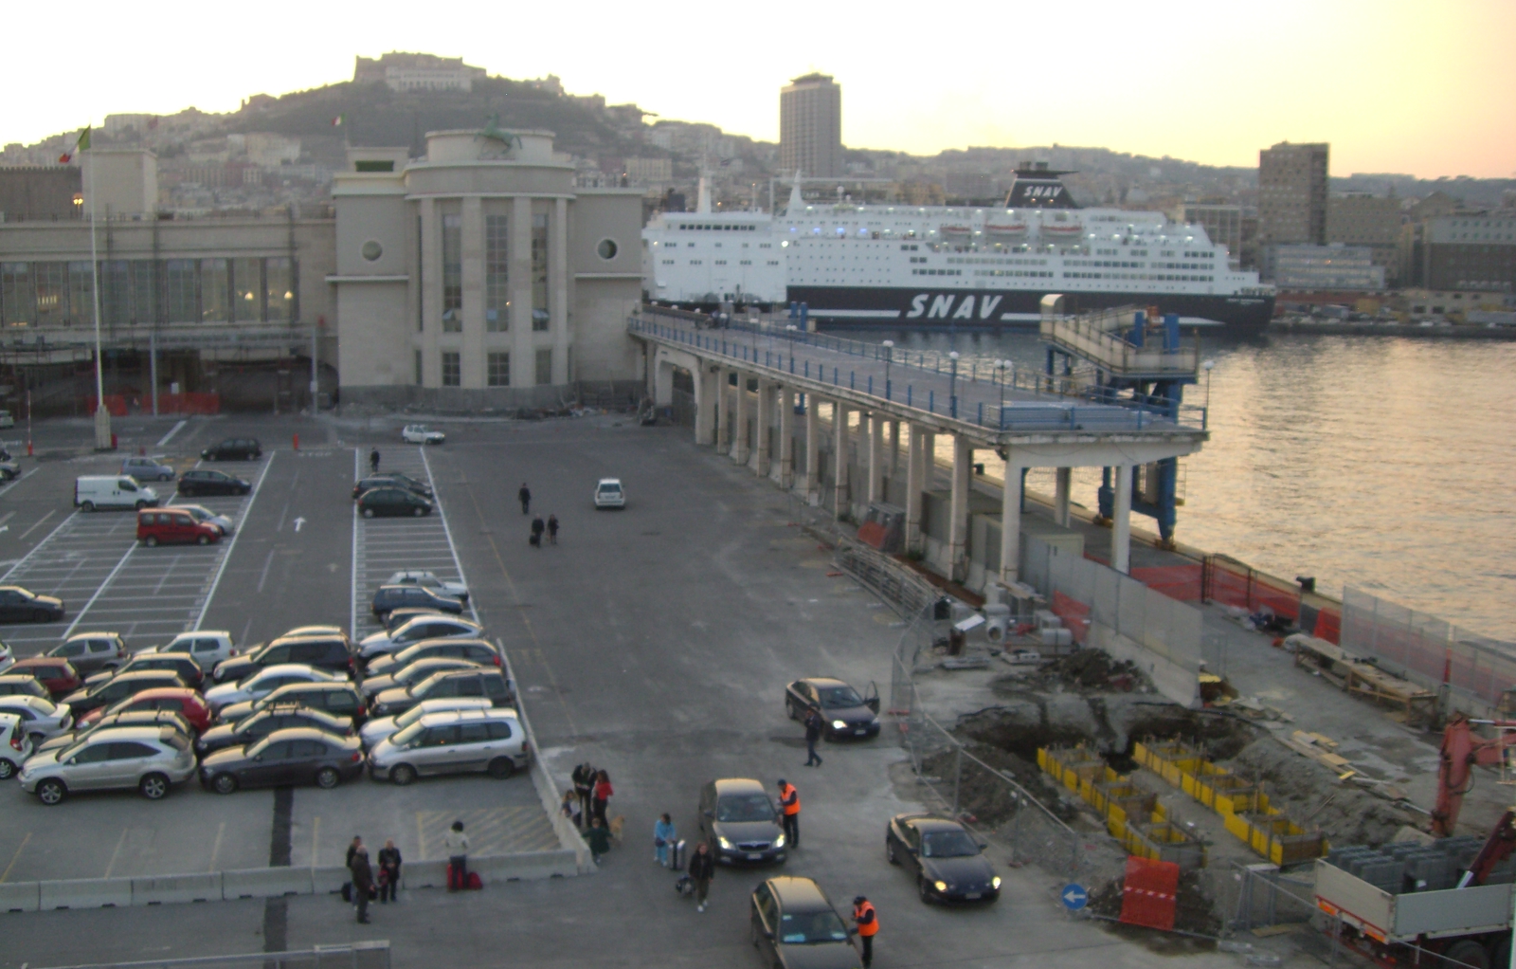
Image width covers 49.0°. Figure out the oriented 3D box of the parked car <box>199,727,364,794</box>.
[{"bbox_3d":[-13.415,7.703,47.063,4.520,1.430,1.810,-1,8,-10],"label":"parked car"}]

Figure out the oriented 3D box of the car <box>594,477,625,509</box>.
[{"bbox_3d":[-8.731,0.453,98.607,1.660,1.480,3.840,0,8,-5],"label":"car"}]

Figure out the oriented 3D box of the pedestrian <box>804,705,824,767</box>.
[{"bbox_3d":[1.620,7.283,48.109,0.540,1.738,0.470,-3,8,-22],"label":"pedestrian"}]

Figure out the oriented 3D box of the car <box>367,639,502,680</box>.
[{"bbox_3d":[-11.182,6.165,57.464,4.604,1.460,1.770,-1,8,-11],"label":"car"}]

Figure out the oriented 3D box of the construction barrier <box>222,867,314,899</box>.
[{"bbox_3d":[-11.419,9.252,38.873,2.000,0.580,0.460,-1,8,-13],"label":"construction barrier"}]

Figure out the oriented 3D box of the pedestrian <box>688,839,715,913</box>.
[{"bbox_3d":[-1.272,8.976,38.290,0.550,1.600,0.400,-1,8,-13],"label":"pedestrian"}]

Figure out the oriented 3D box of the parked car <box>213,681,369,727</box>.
[{"bbox_3d":[-14.504,7.007,52.049,4.600,1.460,1.740,-1,8,-13],"label":"parked car"}]

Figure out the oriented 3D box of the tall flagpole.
[{"bbox_3d":[-50.760,-15.098,127.955,1.250,24.750,1.250,-1,8,-13],"label":"tall flagpole"}]

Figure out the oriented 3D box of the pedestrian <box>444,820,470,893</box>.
[{"bbox_3d":[-7.079,8.735,39.184,0.550,1.700,0.360,-1,8,-13],"label":"pedestrian"}]

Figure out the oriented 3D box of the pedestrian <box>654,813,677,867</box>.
[{"bbox_3d":[-2.268,8.559,40.247,0.500,1.305,0.420,1,8,8],"label":"pedestrian"}]

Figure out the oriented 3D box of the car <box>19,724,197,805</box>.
[{"bbox_3d":[-17.931,7.661,46.031,4.730,1.690,1.845,-1,8,-12],"label":"car"}]

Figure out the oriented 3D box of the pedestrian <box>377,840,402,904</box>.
[{"bbox_3d":[-8.665,9.022,39.071,0.520,1.600,0.360,0,8,-6],"label":"pedestrian"}]

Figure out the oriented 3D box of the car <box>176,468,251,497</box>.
[{"bbox_3d":[-34.256,-0.166,104.982,4.400,1.470,1.760,-2,8,-17],"label":"car"}]

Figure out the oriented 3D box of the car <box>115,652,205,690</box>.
[{"bbox_3d":[-20.537,6.422,55.592,3.905,1.450,1.730,-1,8,-11],"label":"car"}]

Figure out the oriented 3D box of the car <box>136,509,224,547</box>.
[{"bbox_3d":[-30.239,2.152,86.967,4.050,1.820,1.670,-1,8,-15],"label":"car"}]

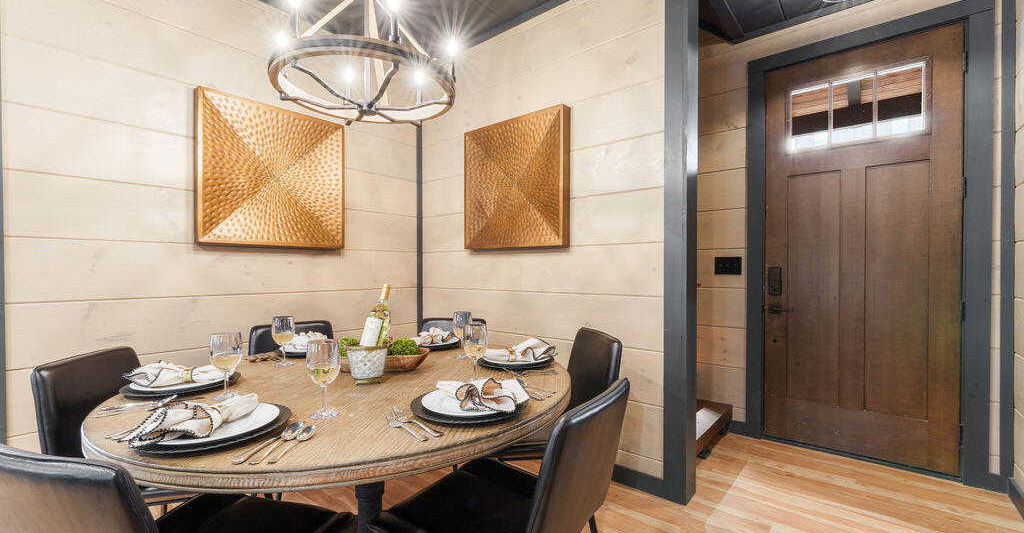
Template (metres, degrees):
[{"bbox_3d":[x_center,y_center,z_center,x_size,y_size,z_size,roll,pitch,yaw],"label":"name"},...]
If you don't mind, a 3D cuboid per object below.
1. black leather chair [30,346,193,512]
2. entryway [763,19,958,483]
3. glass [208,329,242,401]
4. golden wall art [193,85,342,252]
[{"bbox_3d":[-1.265,0.738,1.495,0.560,0.815,0.460,0,0,-6],"label":"black leather chair"},{"bbox_3d":[2.066,-0.080,2.416,0.910,2.450,0.060,0,0,39],"label":"entryway"},{"bbox_3d":[-0.840,0.291,1.172,0.081,0.188,0.081,0,0,0],"label":"glass"},{"bbox_3d":[-1.394,-0.522,2.377,0.070,0.800,0.800,0,0,39],"label":"golden wall art"}]

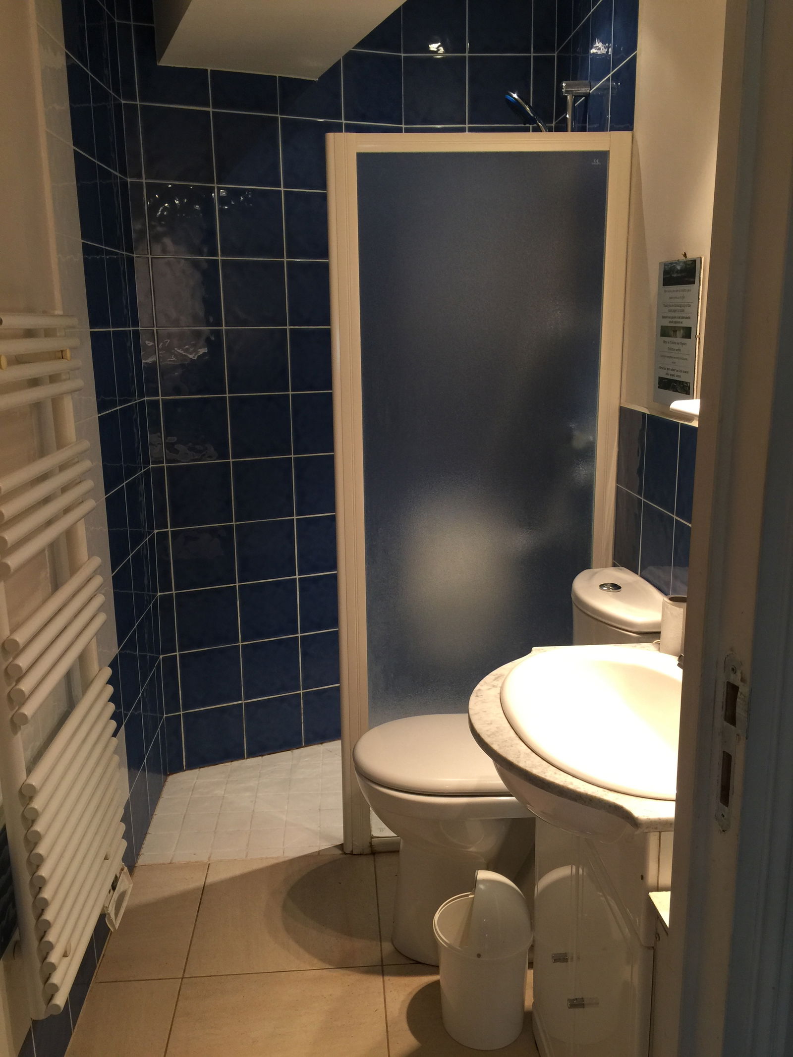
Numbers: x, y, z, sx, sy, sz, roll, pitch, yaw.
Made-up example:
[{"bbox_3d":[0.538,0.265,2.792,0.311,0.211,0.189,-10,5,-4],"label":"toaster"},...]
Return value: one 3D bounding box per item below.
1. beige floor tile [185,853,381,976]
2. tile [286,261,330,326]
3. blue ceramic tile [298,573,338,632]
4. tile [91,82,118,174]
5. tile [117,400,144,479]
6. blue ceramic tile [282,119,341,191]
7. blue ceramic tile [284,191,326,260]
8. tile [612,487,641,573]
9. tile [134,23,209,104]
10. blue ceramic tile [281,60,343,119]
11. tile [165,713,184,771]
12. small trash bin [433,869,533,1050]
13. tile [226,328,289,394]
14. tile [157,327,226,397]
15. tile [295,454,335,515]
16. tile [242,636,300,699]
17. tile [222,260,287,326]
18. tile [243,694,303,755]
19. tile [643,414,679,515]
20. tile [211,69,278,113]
[{"bbox_3d":[-0.270,0.962,2.220,0.448,0.010,0.434,-1,13,-4],"label":"beige floor tile"},{"bbox_3d":[-0.248,-0.737,2.776,0.200,0.200,0.010,-6,14,-24],"label":"tile"},{"bbox_3d":[-0.235,0.245,2.975,0.198,0.198,0.010,-7,14,-24],"label":"blue ceramic tile"},{"bbox_3d":[-0.749,-1.028,2.264,0.012,0.200,0.200,-1,13,-3],"label":"tile"},{"bbox_3d":[-0.742,-0.240,2.454,0.010,0.200,0.198,-1,13,-2],"label":"tile"},{"bbox_3d":[-0.252,-1.131,2.684,0.200,0.200,0.010,-6,14,-24],"label":"blue ceramic tile"},{"bbox_3d":[-0.252,-0.933,2.728,0.200,0.200,0.010,-7,14,-24],"label":"blue ceramic tile"},{"bbox_3d":[0.627,0.003,2.390,0.010,0.200,0.200,-2,13,-5],"label":"tile"},{"bbox_3d":[-0.624,-1.287,2.478,0.200,0.200,0.010,-6,14,-23],"label":"tile"},{"bbox_3d":[-0.254,-1.319,2.616,0.197,0.198,0.010,-6,14,-23],"label":"blue ceramic tile"},{"bbox_3d":[-0.721,0.698,2.886,0.055,0.200,0.010,-6,14,-23],"label":"tile"},{"bbox_3d":[0.180,0.872,1.831,0.205,0.331,0.205,2,13,12],"label":"small trash bin"},{"bbox_3d":[-0.430,-0.519,2.741,0.200,0.200,0.010,-6,14,-24],"label":"tile"},{"bbox_3d":[-0.611,-0.495,2.644,0.197,0.198,0.010,-6,14,-23],"label":"tile"},{"bbox_3d":[-0.242,-0.146,2.910,0.200,0.200,0.010,-7,14,-24],"label":"tile"},{"bbox_3d":[-0.419,0.467,2.972,0.200,0.200,0.010,-6,14,-23],"label":"tile"},{"bbox_3d":[-0.430,-0.711,2.676,0.197,0.198,0.010,-6,14,-23],"label":"tile"},{"bbox_3d":[-0.412,0.656,2.985,0.198,0.198,0.010,-7,14,-24],"label":"tile"},{"bbox_3d":[0.582,-0.139,1.936,0.010,0.200,0.200,-2,13,-4],"label":"tile"},{"bbox_3d":[-0.438,-1.262,2.568,0.200,0.106,0.010,-6,14,-24],"label":"tile"}]

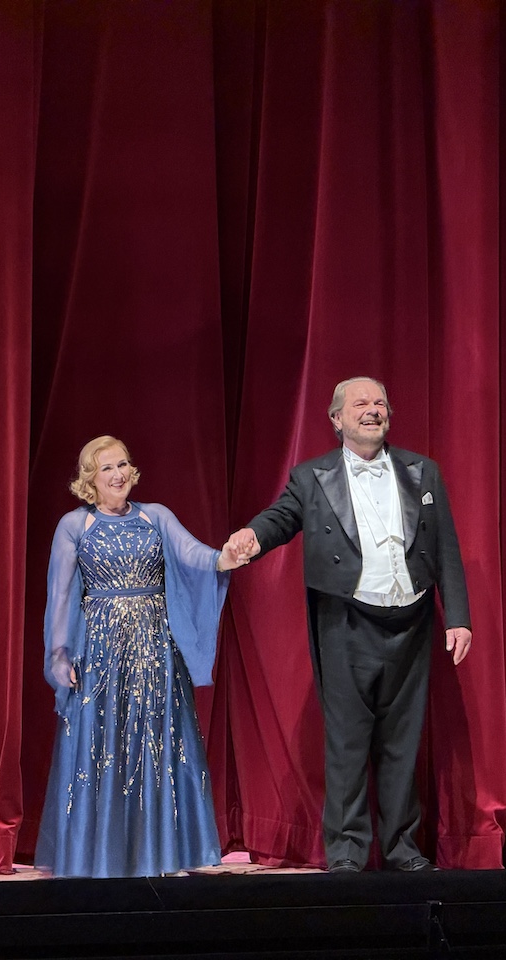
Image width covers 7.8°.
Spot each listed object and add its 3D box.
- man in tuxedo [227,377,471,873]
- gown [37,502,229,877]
[{"bbox_3d":[0.365,0.549,14.000,0.900,1.870,0.480,-1,-2,-14],"label":"man in tuxedo"},{"bbox_3d":[-0.458,0.794,13.950,0.700,1.400,0.570,-1,-2,-8],"label":"gown"}]

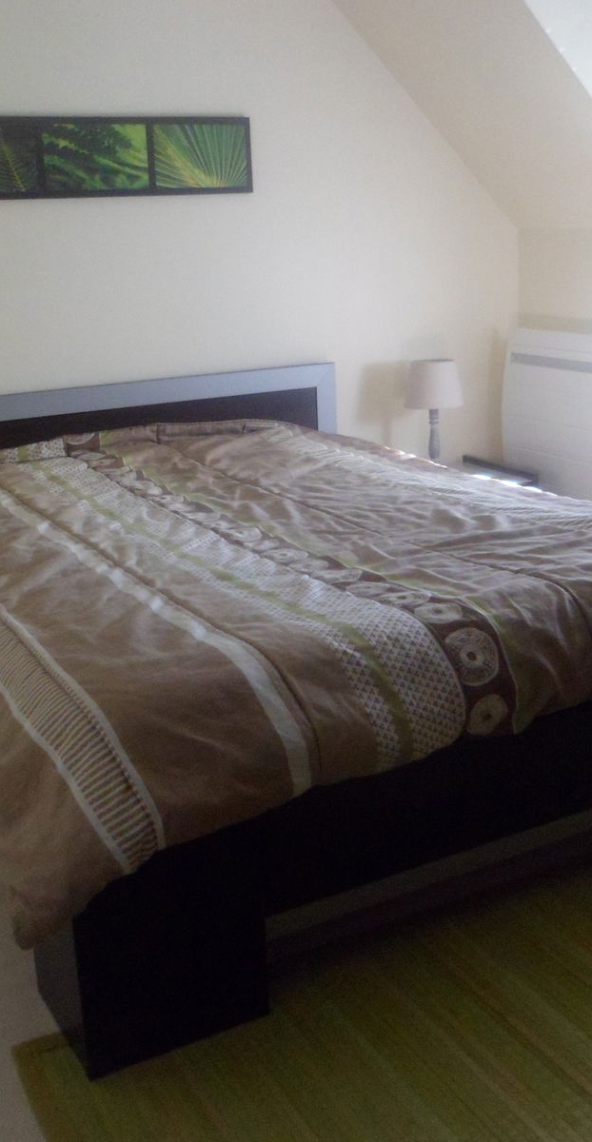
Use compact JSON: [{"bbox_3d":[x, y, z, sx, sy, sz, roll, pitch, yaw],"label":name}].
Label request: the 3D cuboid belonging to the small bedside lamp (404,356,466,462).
[{"bbox_3d":[0.468,-0.517,3.883,0.198,0.388,0.198,-2,17,1],"label":"small bedside lamp"}]

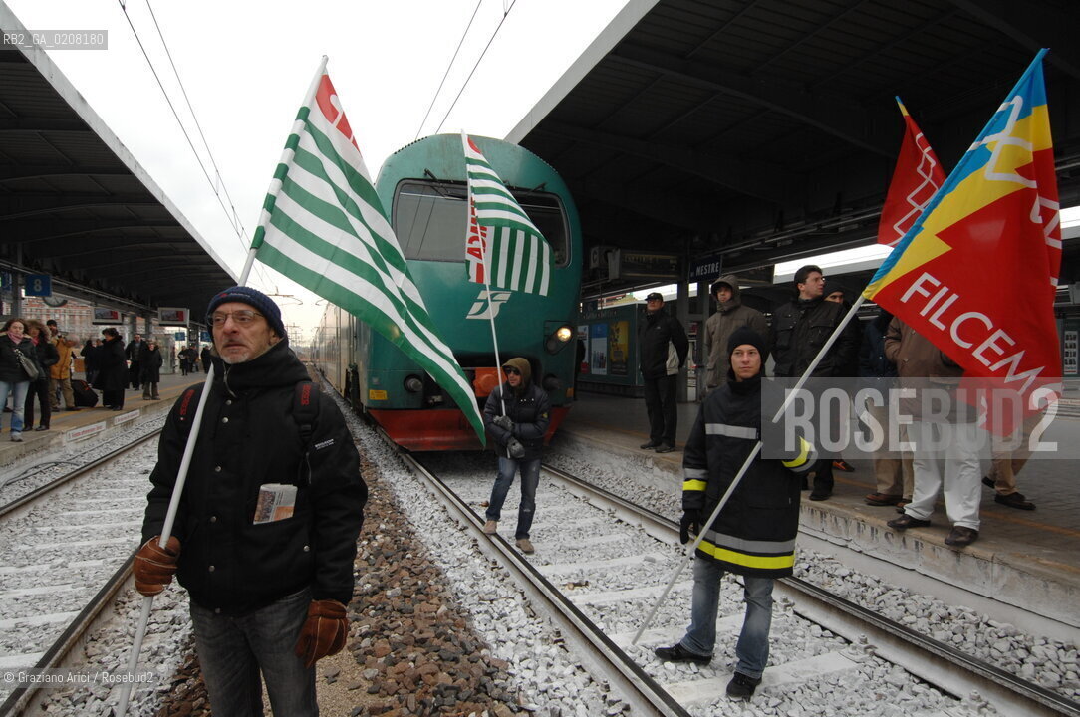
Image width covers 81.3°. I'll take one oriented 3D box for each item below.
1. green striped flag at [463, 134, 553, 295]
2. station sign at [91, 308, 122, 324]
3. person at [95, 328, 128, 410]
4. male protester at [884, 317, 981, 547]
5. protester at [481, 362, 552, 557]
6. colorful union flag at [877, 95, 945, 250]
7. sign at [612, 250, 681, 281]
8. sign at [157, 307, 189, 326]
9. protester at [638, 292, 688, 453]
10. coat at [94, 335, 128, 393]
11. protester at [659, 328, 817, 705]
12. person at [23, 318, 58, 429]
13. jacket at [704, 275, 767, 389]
[{"bbox_3d":[-0.252,-1.121,4.900,0.670,1.230,0.380,0,0,-3],"label":"green striped flag"},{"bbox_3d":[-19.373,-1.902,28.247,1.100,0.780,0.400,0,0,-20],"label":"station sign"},{"bbox_3d":[-8.861,0.216,13.000,0.520,1.710,0.520,0,0,-40],"label":"person"},{"bbox_3d":[2.500,0.195,4.000,0.420,1.780,0.580,0,0,-33],"label":"male protester"},{"bbox_3d":[-0.190,0.787,5.100,0.540,1.600,0.450,0,0,6],"label":"protester"},{"bbox_3d":[3.356,-1.618,5.600,0.720,1.360,0.320,0,0,20],"label":"colorful union flag"},{"bbox_3d":[2.367,-2.064,14.184,1.500,0.600,0.420,0,0,-20],"label":"sign"},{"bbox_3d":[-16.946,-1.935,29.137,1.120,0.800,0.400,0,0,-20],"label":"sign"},{"bbox_3d":[1.447,0.158,7.400,0.420,1.840,0.530,0,1,-34],"label":"protester"},{"bbox_3d":[-8.997,0.115,13.200,0.570,1.140,0.560,0,1,-28],"label":"coat"},{"bbox_3d":[0.960,0.710,3.160,0.740,1.750,0.500,0,0,29],"label":"protester"},{"bbox_3d":[-7.440,0.245,9.400,0.500,1.660,0.340,0,0,-12],"label":"person"},{"bbox_3d":[1.790,-0.240,5.750,0.580,1.050,0.380,0,0,45],"label":"jacket"}]

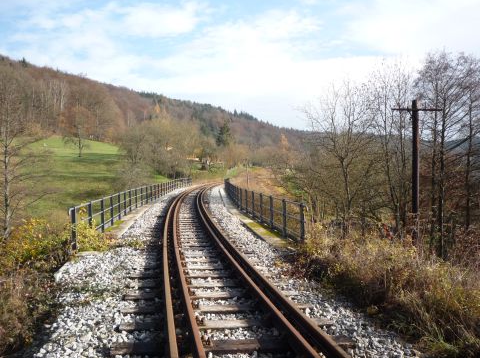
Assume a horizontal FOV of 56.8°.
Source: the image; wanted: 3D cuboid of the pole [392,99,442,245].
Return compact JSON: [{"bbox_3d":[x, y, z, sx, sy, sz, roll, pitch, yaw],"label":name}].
[{"bbox_3d":[5.784,0.060,14.500,1.640,5.250,0.240,0,1,-6],"label":"pole"}]

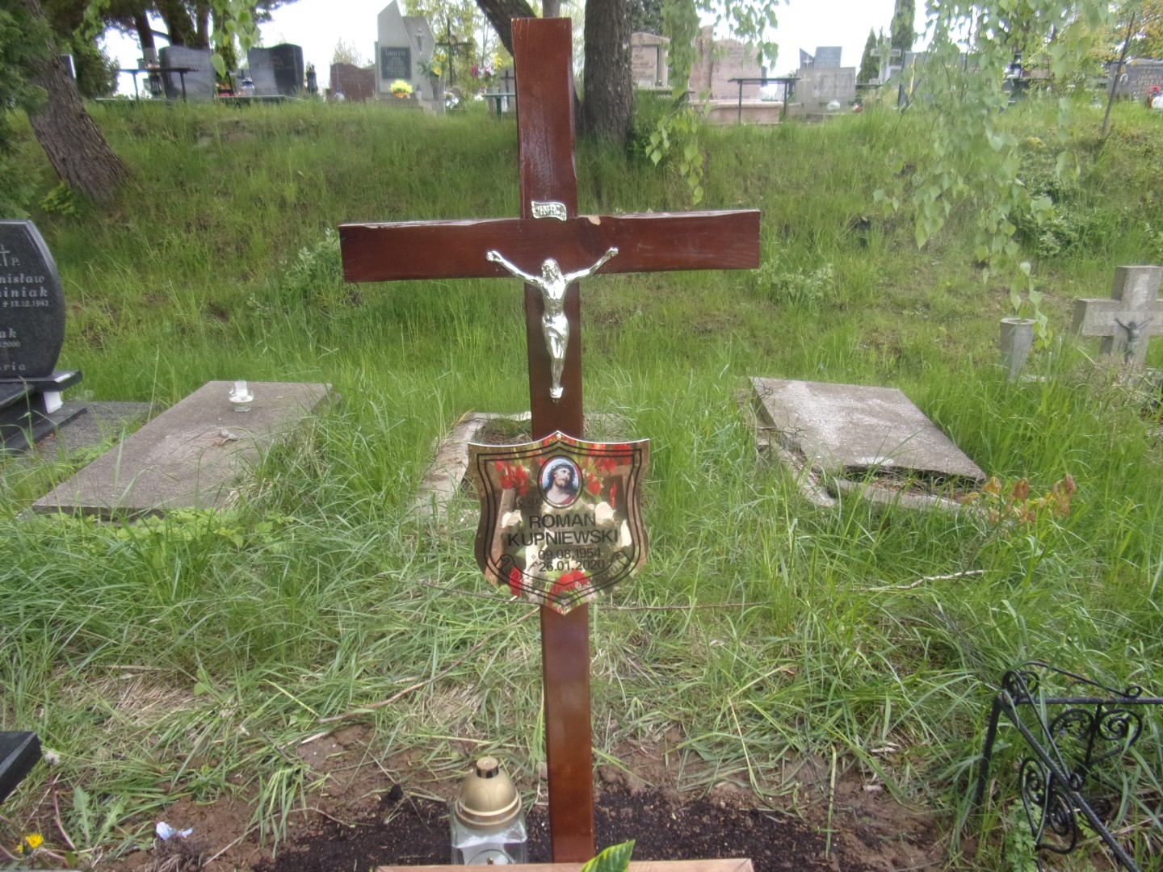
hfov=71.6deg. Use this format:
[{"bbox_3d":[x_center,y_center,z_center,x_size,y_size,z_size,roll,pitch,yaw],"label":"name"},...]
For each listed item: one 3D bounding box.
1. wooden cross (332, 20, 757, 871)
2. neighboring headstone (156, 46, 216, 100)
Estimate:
[{"bbox_3d":[-0.033,0.120,1.385,0.641,1.503,0.080,-2,18,-2],"label":"wooden cross"},{"bbox_3d":[-5.519,-5.087,11.300,0.690,0.680,0.130,-1,18,2],"label":"neighboring headstone"}]

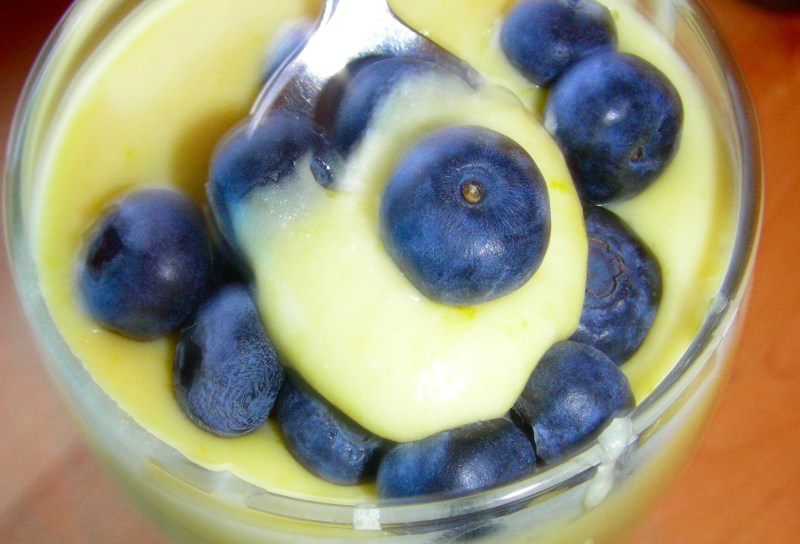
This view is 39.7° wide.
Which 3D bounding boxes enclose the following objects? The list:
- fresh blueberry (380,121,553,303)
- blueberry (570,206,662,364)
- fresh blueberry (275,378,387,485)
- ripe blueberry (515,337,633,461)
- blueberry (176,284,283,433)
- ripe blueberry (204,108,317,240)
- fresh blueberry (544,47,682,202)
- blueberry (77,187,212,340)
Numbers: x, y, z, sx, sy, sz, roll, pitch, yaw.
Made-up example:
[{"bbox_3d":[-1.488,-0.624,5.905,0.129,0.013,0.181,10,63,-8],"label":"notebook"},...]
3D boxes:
[{"bbox_3d":[0.006,-0.005,0.103,0.016,0.014,0.017,0,60,2],"label":"fresh blueberry"},{"bbox_3d":[0.020,0.001,0.115,0.015,0.013,0.016,0,60,2],"label":"blueberry"},{"bbox_3d":[-0.006,0.014,0.109,0.012,0.011,0.013,0,60,2],"label":"fresh blueberry"},{"bbox_3d":[0.017,0.013,0.109,0.012,0.011,0.013,0,60,2],"label":"ripe blueberry"},{"bbox_3d":[-0.017,0.009,0.112,0.012,0.014,0.015,0,60,2],"label":"blueberry"},{"bbox_3d":[-0.013,-0.009,0.108,0.012,0.012,0.013,0,60,2],"label":"ripe blueberry"},{"bbox_3d":[0.024,-0.016,0.124,0.015,0.014,0.017,0,60,2],"label":"fresh blueberry"},{"bbox_3d":[-0.027,-0.001,0.118,0.014,0.014,0.016,0,60,2],"label":"blueberry"}]

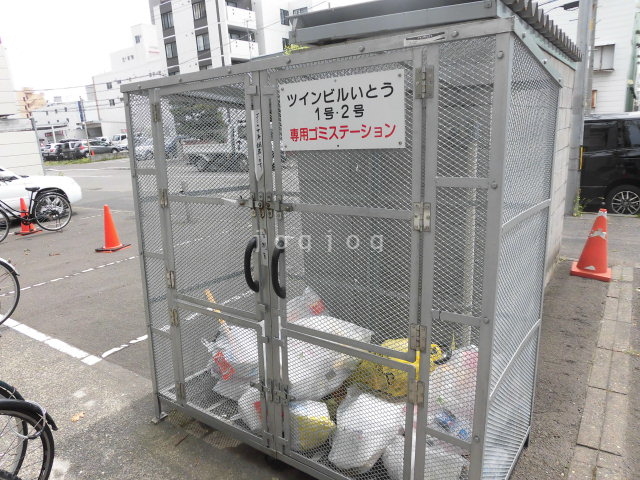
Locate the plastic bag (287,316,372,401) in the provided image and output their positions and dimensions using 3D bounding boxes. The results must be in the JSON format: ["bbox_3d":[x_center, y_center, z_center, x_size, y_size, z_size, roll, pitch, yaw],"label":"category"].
[{"bbox_3d":[-0.012,0.693,2.630,0.520,0.320,0.400,8,15,36],"label":"plastic bag"}]

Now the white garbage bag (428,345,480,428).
[{"bbox_3d":[0.659,0.756,2.179,0.360,0.360,0.340,8,15,36],"label":"white garbage bag"}]

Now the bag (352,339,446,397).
[{"bbox_3d":[0.407,0.733,2.426,0.420,0.290,0.320,8,15,36],"label":"bag"}]

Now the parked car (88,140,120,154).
[{"bbox_3d":[-21.373,-8.990,43.500,1.700,1.480,4.250,9,16,39],"label":"parked car"}]

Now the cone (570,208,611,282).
[{"bbox_3d":[2.985,0.025,4.782,0.390,0.700,0.390,12,18,38],"label":"cone"}]

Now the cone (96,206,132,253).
[{"bbox_3d":[-3.268,-0.202,6.934,0.380,0.700,0.380,2,13,13],"label":"cone"}]

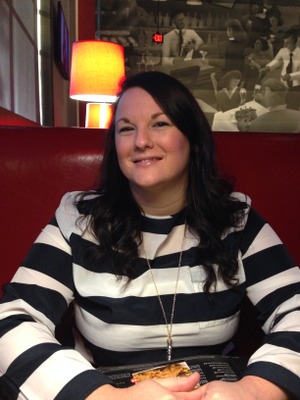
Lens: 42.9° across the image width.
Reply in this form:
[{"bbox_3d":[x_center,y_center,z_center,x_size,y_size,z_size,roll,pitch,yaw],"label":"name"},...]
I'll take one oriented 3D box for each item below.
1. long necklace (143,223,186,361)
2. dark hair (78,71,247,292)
[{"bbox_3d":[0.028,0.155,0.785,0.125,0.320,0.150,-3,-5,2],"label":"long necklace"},{"bbox_3d":[0.027,-0.042,0.830,0.340,0.460,0.250,-4,-1,12],"label":"dark hair"}]

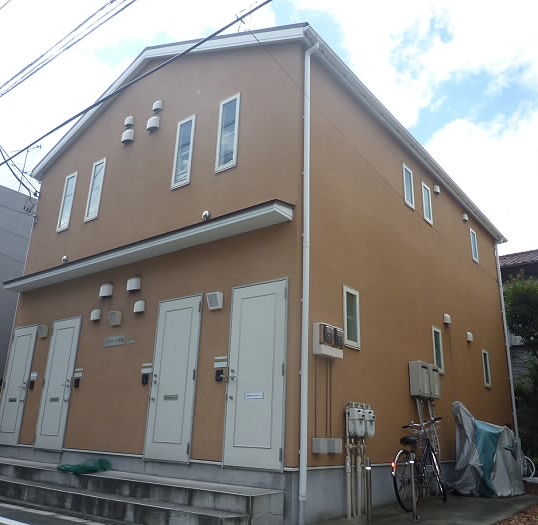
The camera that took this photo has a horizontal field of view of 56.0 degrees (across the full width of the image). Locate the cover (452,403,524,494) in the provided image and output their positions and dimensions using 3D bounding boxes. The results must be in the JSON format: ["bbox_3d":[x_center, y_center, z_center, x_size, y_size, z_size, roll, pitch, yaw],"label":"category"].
[{"bbox_3d":[3.337,2.875,7.838,0.850,1.270,1.500,-12,-23,36],"label":"cover"}]

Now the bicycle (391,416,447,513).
[{"bbox_3d":[1.879,2.476,6.304,0.570,1.040,1.800,-12,-23,36],"label":"bicycle"}]

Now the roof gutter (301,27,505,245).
[{"bbox_3d":[3.292,-1.671,9.683,0.130,0.130,9.150,-12,-23,36],"label":"roof gutter"}]

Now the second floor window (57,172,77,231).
[{"bbox_3d":[-3.794,-1.137,9.505,0.379,1.179,0.090,-12,-23,36],"label":"second floor window"}]

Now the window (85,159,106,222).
[{"bbox_3d":[-3.076,-1.288,8.962,0.378,1.179,0.090,-12,-23,36],"label":"window"}]

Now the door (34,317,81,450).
[{"bbox_3d":[-3.370,1.912,8.089,0.832,2.046,0.090,-12,-23,36],"label":"door"}]

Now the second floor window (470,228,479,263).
[{"bbox_3d":[4.580,-0.368,11.223,0.090,0.719,0.367,-12,-23,36],"label":"second floor window"}]

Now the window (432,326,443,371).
[{"bbox_3d":[2.841,1.480,8.481,0.080,0.764,0.379,-12,-23,36],"label":"window"}]

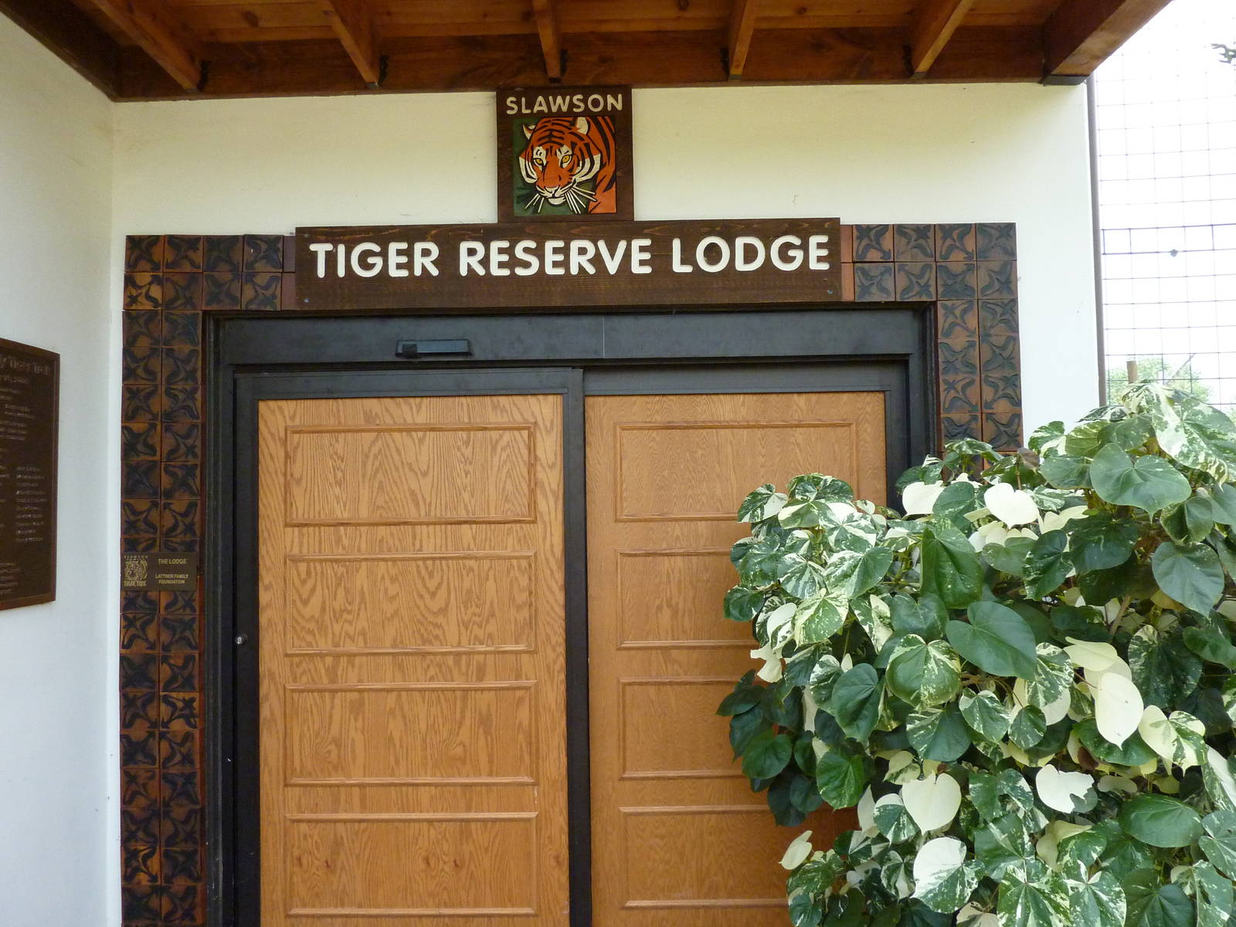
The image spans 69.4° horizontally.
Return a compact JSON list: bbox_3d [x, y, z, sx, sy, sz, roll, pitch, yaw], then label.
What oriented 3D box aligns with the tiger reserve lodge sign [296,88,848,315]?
[{"bbox_3d":[-0.173,-0.901,3.031,1.833,0.748,0.042,-1,-2,1],"label":"tiger reserve lodge sign"}]

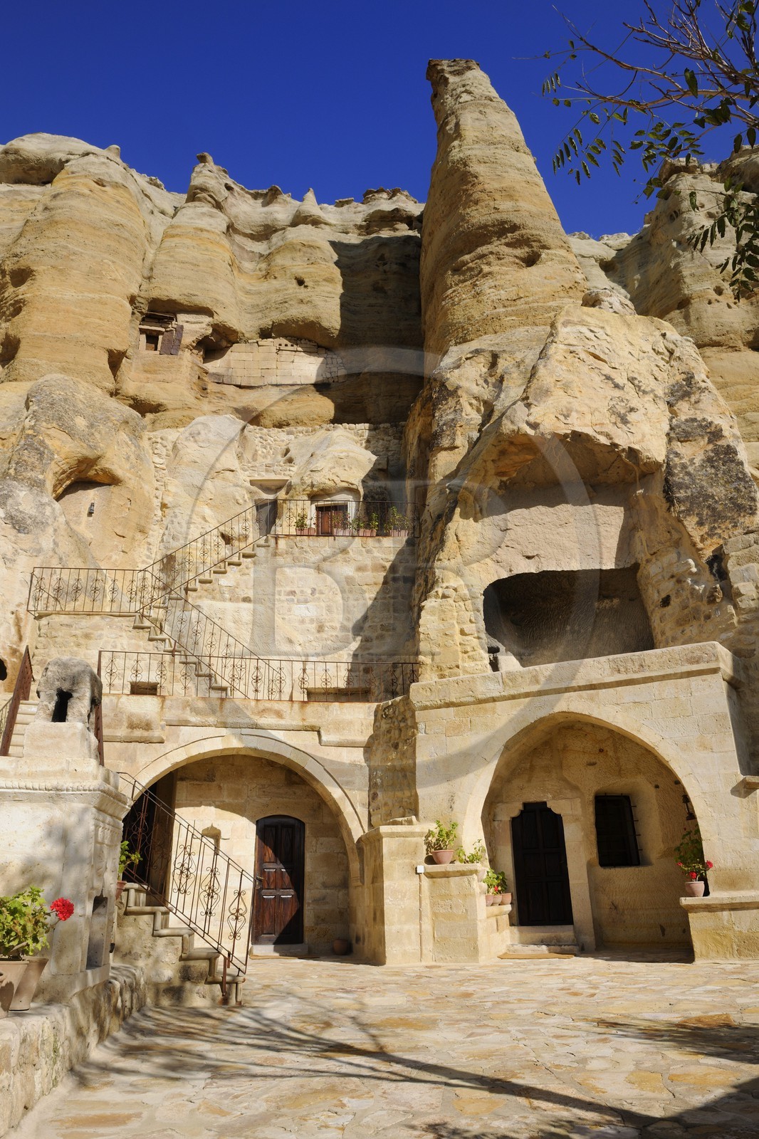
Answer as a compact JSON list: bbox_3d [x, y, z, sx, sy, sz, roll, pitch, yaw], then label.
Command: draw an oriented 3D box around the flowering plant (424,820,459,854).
[{"bbox_3d":[0.920,3.932,11.162,0.500,0.480,0.460,-6,-23,9],"label":"flowering plant"}]

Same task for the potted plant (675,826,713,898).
[{"bbox_3d":[4.221,3.929,10.233,0.460,0.890,0.440,-8,-24,14],"label":"potted plant"}]

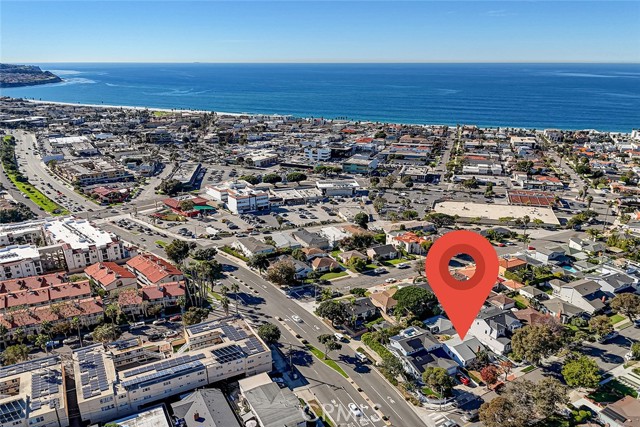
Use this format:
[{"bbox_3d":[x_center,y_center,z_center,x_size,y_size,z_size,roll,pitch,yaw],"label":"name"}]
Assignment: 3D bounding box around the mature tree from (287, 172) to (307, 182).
[{"bbox_3d":[-17.514,-25.563,347.462,15.300,9.800,13.000,0,18,0],"label":"mature tree"}]

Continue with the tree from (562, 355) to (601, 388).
[{"bbox_3d":[74.090,44.960,131.050,10.000,8.200,10.000,-9,21,-26],"label":"tree"}]

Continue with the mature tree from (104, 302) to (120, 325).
[{"bbox_3d":[-67.500,33.600,151.200,4.800,9.000,4.800,0,18,0],"label":"mature tree"}]

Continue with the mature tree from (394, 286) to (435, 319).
[{"bbox_3d":[33.970,32.070,166.290,14.300,10.500,13.500,0,18,0],"label":"mature tree"}]

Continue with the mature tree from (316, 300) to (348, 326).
[{"bbox_3d":[4.720,34.980,160.220,11.300,8.800,11.000,0,18,0],"label":"mature tree"}]

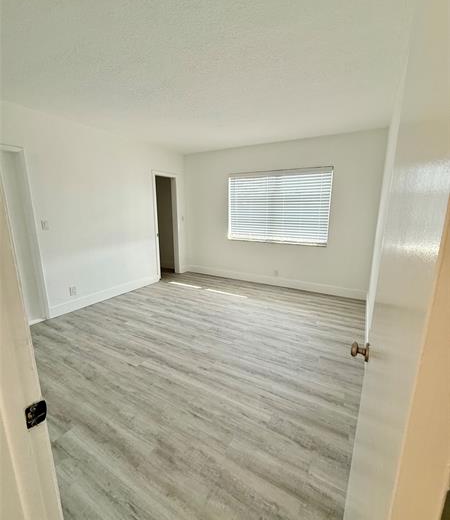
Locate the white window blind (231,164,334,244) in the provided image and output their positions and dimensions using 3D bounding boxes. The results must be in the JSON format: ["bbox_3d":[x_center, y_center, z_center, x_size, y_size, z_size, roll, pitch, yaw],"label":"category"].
[{"bbox_3d":[0.875,-0.928,4.275,1.795,1.185,0.060,7,14,29],"label":"white window blind"}]

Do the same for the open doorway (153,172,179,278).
[{"bbox_3d":[-1.158,-0.655,4.841,0.130,2.063,0.688,7,14,29],"label":"open doorway"}]

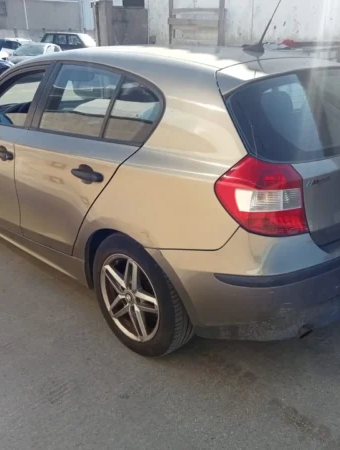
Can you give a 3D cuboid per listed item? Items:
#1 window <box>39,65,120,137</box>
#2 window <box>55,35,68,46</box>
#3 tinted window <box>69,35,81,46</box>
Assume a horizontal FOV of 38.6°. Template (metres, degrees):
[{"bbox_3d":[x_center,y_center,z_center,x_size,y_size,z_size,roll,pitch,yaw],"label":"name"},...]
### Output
[{"bbox_3d":[-0.474,-0.653,2.524,0.630,0.380,0.060,21,6,43],"label":"window"},{"bbox_3d":[-5.589,-9.504,25.000,0.720,0.470,0.060,10,22,24],"label":"window"},{"bbox_3d":[-4.414,-8.545,22.500,0.600,0.460,0.050,2,11,10],"label":"tinted window"}]

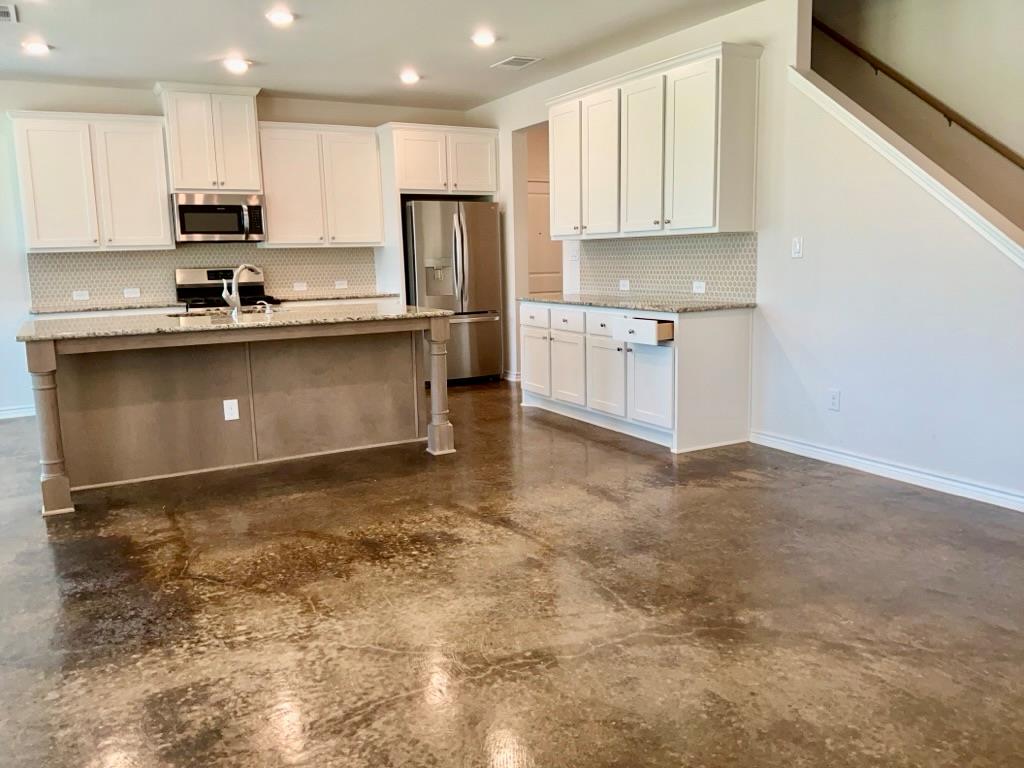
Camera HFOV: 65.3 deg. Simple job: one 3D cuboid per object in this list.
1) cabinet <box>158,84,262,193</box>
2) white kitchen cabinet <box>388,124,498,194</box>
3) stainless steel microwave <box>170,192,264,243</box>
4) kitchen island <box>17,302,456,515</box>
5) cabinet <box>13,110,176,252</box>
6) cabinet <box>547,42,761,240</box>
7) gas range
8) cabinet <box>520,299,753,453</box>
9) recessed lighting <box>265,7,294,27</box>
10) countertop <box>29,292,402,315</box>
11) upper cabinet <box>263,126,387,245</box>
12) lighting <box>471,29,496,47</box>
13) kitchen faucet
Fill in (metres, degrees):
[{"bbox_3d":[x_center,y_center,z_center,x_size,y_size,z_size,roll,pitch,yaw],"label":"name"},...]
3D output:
[{"bbox_3d":[-2.673,-2.136,7.105,0.827,0.907,0.446,-6,10,-29],"label":"cabinet"},{"bbox_3d":[-0.772,-2.174,7.930,1.083,0.640,0.695,-6,10,-28],"label":"white kitchen cabinet"},{"bbox_3d":[-2.657,-1.488,7.220,0.751,0.408,0.428,-6,10,-29],"label":"stainless steel microwave"},{"bbox_3d":[-1.648,0.041,4.979,2.325,0.915,1.175,-6,10,-29],"label":"kitchen island"},{"bbox_3d":[-3.485,-1.662,6.693,1.123,1.092,0.347,-6,10,-28],"label":"cabinet"},{"bbox_3d":[0.926,-1.630,5.798,0.348,1.111,2.020,-6,10,-29],"label":"cabinet"},{"bbox_3d":[-2.556,-0.444,7.274,0.761,1.194,0.696,-6,10,-29],"label":"gas range"},{"bbox_3d":[0.790,-0.158,5.882,0.685,0.903,1.989,-6,10,-28],"label":"cabinet"},{"bbox_3d":[-1.452,-2.302,5.010,0.180,0.030,0.180,-6,10,-29],"label":"recessed lighting"},{"bbox_3d":[-2.556,-0.719,7.177,3.019,0.036,0.645,-6,10,-28],"label":"countertop"},{"bbox_3d":[-1.836,-1.850,7.585,1.130,1.097,0.347,-6,10,-28],"label":"upper cabinet"},{"bbox_3d":[-0.196,-2.422,5.598,0.180,0.030,0.180,-6,10,-29],"label":"lighting"},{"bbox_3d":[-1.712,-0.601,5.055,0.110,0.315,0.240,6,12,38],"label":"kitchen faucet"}]

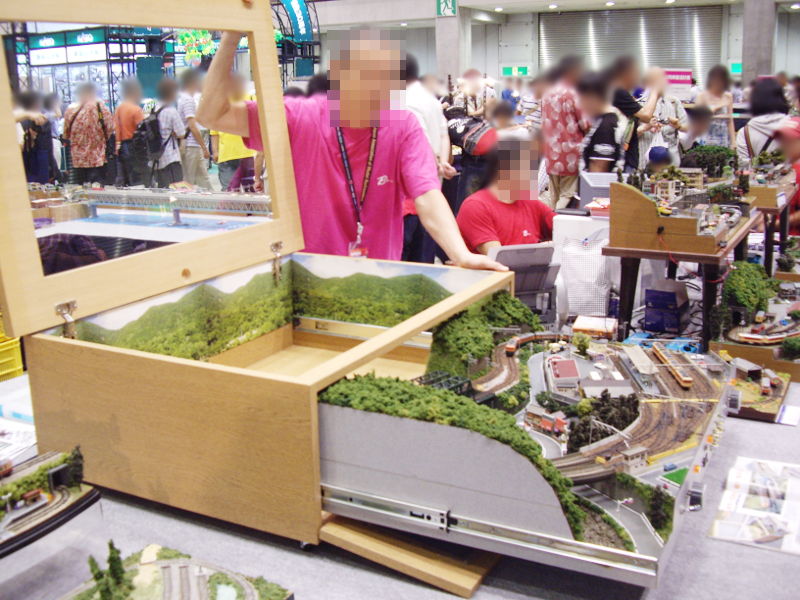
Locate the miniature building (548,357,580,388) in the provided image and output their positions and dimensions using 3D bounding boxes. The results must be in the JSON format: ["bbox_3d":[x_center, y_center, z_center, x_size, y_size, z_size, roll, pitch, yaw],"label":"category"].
[{"bbox_3d":[0.359,0.162,1.904,0.054,0.035,0.115,-1,14,2],"label":"miniature building"}]

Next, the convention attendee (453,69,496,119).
[{"bbox_3d":[0.781,-1.630,9.280,0.500,1.660,0.320,-1,14,0],"label":"convention attendee"}]

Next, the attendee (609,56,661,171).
[{"bbox_3d":[1.956,-1.166,7.300,0.460,1.639,0.480,0,14,6],"label":"attendee"}]

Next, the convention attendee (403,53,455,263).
[{"bbox_3d":[0.101,-0.804,5.879,0.500,1.700,0.340,6,15,24],"label":"convention attendee"}]

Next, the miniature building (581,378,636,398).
[{"bbox_3d":[0.426,0.187,1.798,0.097,0.036,0.080,-1,14,1],"label":"miniature building"}]

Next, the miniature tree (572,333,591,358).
[{"bbox_3d":[0.361,0.087,1.741,0.036,0.046,0.036,7,16,27],"label":"miniature tree"}]

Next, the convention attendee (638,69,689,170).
[{"bbox_3d":[2.258,-1.237,7.626,0.520,1.660,0.420,2,14,10],"label":"convention attendee"}]

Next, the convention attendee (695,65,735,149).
[{"bbox_3d":[3.102,-1.509,8.692,0.430,1.569,0.320,1,14,9],"label":"convention attendee"}]

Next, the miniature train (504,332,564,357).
[{"bbox_3d":[0.273,0.086,1.807,0.194,0.023,0.063,-13,19,-41],"label":"miniature train"}]

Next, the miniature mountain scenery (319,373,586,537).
[{"bbox_3d":[0.083,0.210,1.259,0.402,0.145,0.124,7,16,27],"label":"miniature mountain scenery"}]

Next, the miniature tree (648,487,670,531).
[{"bbox_3d":[0.396,0.317,1.333,0.031,0.066,0.031,6,16,27],"label":"miniature tree"}]

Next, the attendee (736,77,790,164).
[{"bbox_3d":[2.429,-0.729,5.879,0.450,1.463,0.340,1,14,11],"label":"attendee"}]

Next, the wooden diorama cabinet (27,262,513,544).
[{"bbox_3d":[-0.217,0.136,1.920,0.645,0.275,0.913,6,15,26],"label":"wooden diorama cabinet"}]

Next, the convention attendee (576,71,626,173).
[{"bbox_3d":[1.248,-0.675,5.601,0.380,1.560,0.450,-3,14,-10],"label":"convention attendee"}]

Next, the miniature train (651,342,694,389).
[{"bbox_3d":[0.608,0.145,1.971,0.020,0.026,0.262,-1,14,2],"label":"miniature train"}]

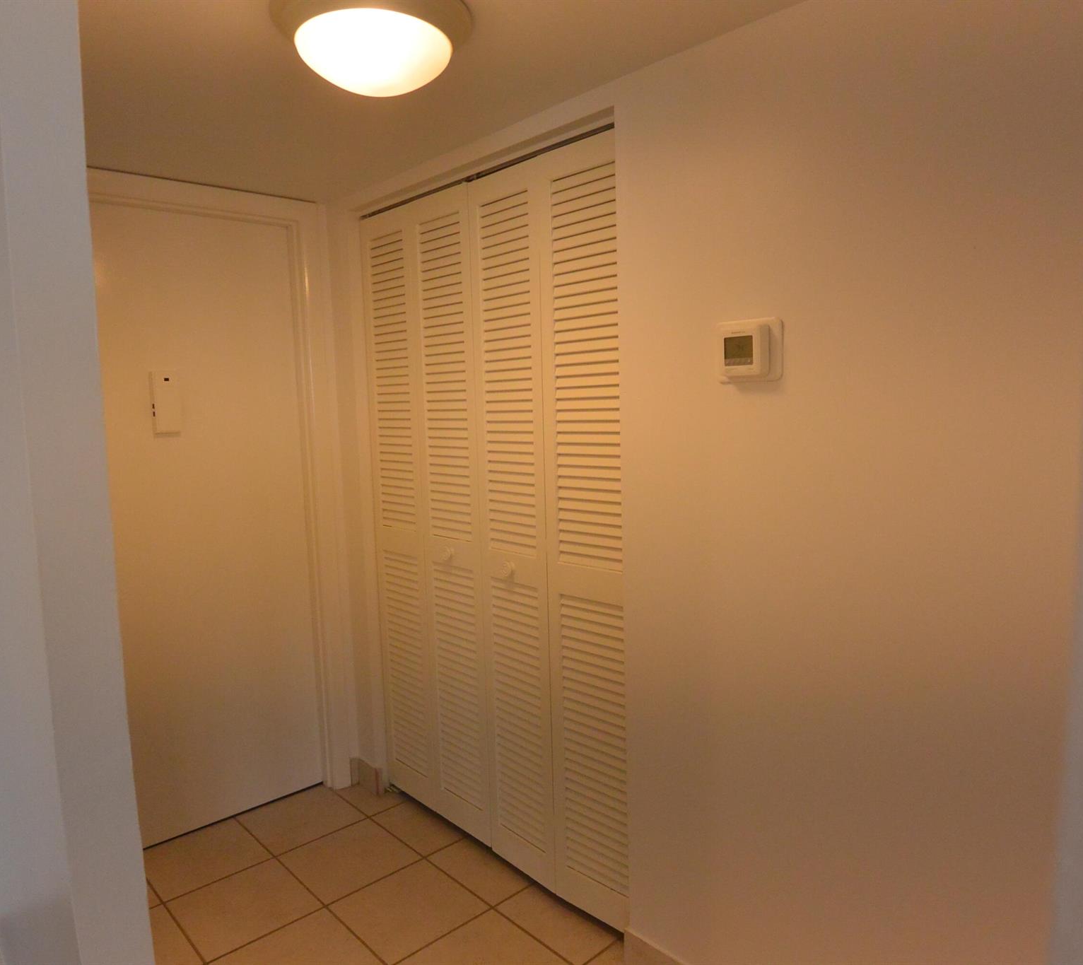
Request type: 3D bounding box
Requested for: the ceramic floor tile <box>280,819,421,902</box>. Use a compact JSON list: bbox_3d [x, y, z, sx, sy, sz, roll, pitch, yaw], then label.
[{"bbox_3d":[-0.604,1.190,2.409,0.328,0.010,0.328,-7,8,-42],"label":"ceramic floor tile"}]

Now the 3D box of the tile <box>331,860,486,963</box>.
[{"bbox_3d":[-0.374,1.209,2.167,0.328,0.010,0.328,-7,8,-42],"label":"tile"}]

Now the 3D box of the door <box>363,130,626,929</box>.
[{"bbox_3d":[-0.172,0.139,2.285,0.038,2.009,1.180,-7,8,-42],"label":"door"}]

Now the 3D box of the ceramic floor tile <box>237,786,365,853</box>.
[{"bbox_3d":[-0.831,1.170,2.656,0.328,0.010,0.328,-7,8,-42],"label":"ceramic floor tile"}]

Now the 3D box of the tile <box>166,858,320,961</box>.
[{"bbox_3d":[-0.851,1.219,2.192,0.328,0.010,0.328,-7,8,-42],"label":"tile"}]

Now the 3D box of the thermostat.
[{"bbox_3d":[0.402,-0.260,1.507,0.030,0.121,0.149,-7,8,-42],"label":"thermostat"}]

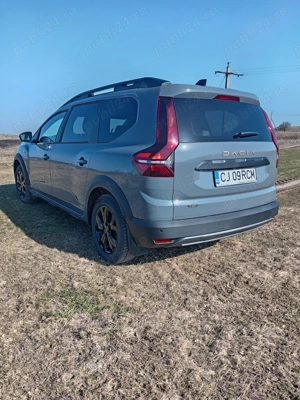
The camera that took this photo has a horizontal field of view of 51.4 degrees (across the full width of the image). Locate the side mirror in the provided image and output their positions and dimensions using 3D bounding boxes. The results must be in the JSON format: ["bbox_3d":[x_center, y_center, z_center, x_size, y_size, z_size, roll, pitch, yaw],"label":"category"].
[{"bbox_3d":[-1.716,-0.878,4.344,0.190,0.145,0.130,-7,15,-35],"label":"side mirror"}]

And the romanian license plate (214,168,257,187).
[{"bbox_3d":[0.730,-0.188,2.611,0.520,0.118,0.025,-7,6,-35],"label":"romanian license plate"}]

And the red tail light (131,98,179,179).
[{"bbox_3d":[0.070,-0.463,2.293,0.310,0.600,0.290,-7,15,-35],"label":"red tail light"}]

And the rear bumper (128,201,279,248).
[{"bbox_3d":[0.634,0.171,2.811,1.710,0.280,0.400,-7,15,-35],"label":"rear bumper"}]

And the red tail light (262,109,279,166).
[{"bbox_3d":[1.188,-0.608,3.089,0.310,0.600,0.290,-7,15,-35],"label":"red tail light"}]

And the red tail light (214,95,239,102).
[{"bbox_3d":[0.653,-0.848,2.600,0.280,0.042,0.045,-7,15,-35],"label":"red tail light"}]

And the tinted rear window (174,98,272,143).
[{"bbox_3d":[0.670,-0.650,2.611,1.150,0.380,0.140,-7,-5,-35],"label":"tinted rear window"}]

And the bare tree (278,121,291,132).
[{"bbox_3d":[40.630,-22.110,94.260,3.900,3.400,3.800,1,12,0],"label":"bare tree"}]

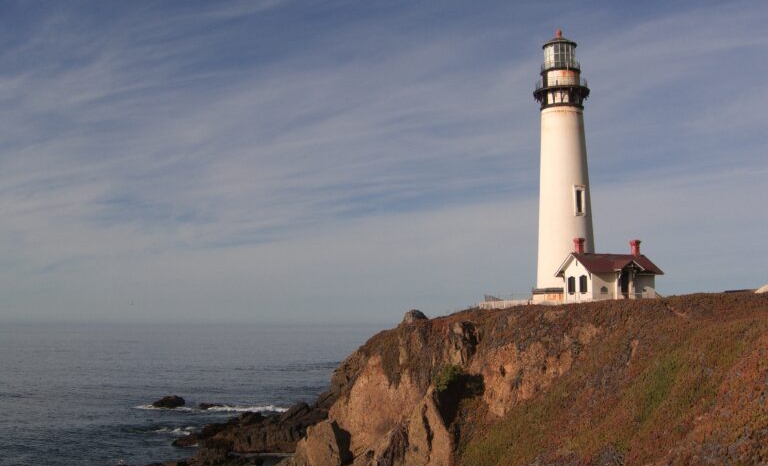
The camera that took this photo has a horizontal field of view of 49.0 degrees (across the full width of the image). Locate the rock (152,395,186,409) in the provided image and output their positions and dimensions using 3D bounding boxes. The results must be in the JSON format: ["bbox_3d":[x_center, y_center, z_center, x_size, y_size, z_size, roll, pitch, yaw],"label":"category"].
[{"bbox_3d":[-30.100,23.600,118.400,4.700,1.850,3.200,1,-6,-14],"label":"rock"}]

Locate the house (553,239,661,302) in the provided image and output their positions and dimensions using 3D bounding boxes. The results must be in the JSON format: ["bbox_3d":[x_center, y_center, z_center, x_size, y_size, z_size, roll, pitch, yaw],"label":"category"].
[{"bbox_3d":[25.800,4.390,95.900,9.500,7.500,8.200,2,-6,-20],"label":"house"}]

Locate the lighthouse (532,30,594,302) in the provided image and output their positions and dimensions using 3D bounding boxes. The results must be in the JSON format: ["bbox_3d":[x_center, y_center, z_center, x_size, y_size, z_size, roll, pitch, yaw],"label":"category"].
[{"bbox_3d":[22.740,-8.480,105.560,8.400,35.000,8.400,-1,-6,12],"label":"lighthouse"}]

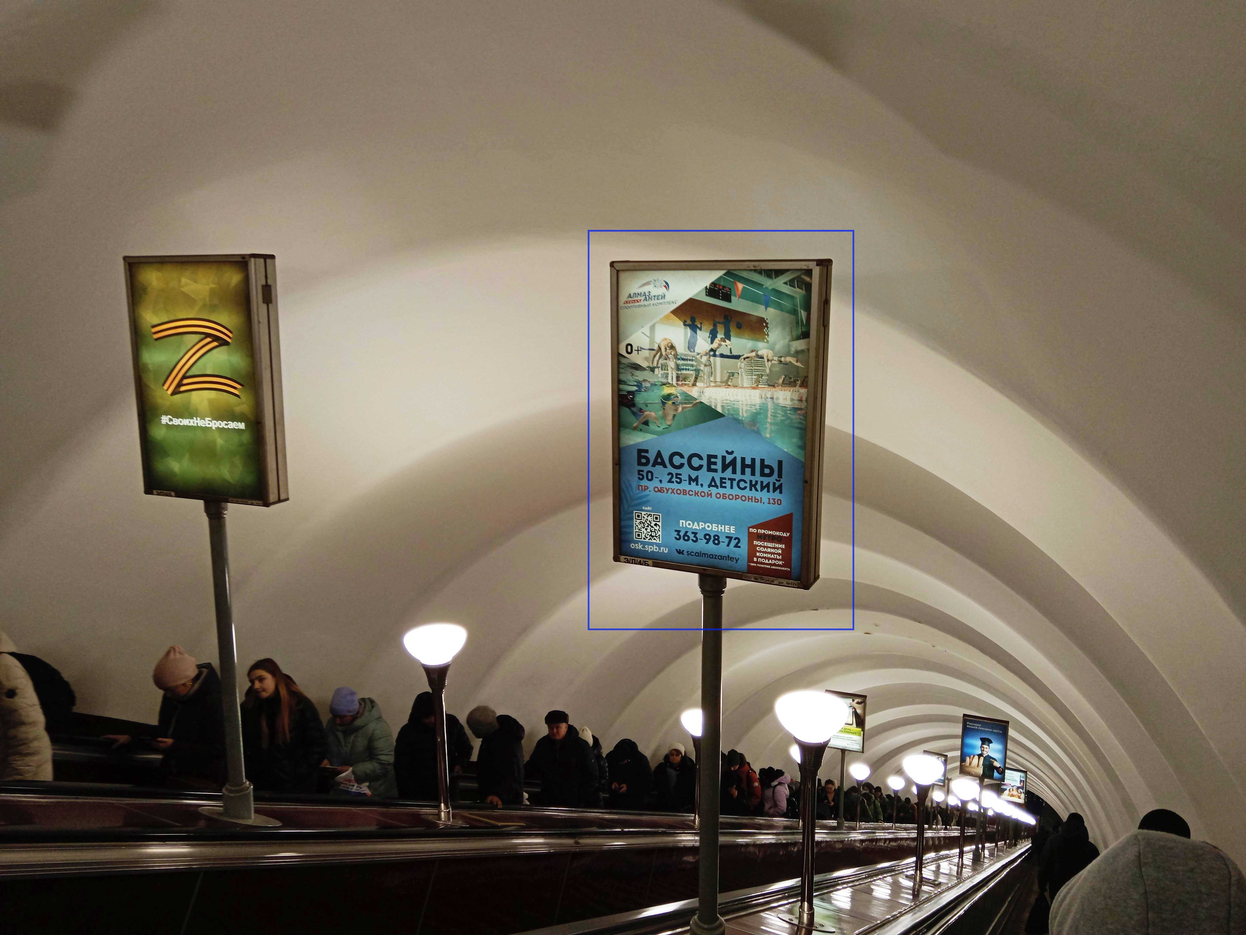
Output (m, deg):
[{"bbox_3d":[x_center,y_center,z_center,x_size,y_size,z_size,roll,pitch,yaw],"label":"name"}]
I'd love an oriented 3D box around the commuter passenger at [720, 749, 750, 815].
[{"bbox_3d":[1.455,4.556,12.986,0.520,1.800,0.420,7,14,30],"label":"commuter passenger"}]

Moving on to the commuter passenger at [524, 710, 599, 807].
[{"bbox_3d":[-0.589,3.210,9.579,0.620,1.740,0.440,2,11,12],"label":"commuter passenger"}]

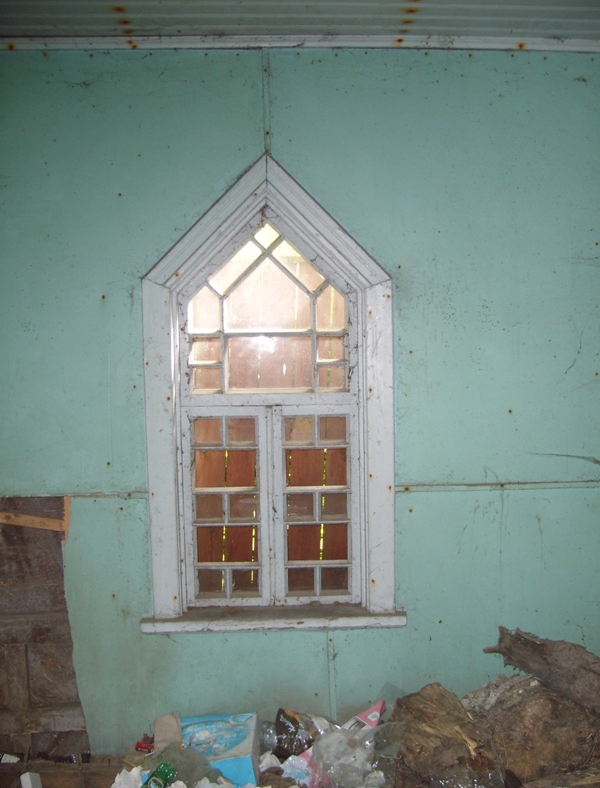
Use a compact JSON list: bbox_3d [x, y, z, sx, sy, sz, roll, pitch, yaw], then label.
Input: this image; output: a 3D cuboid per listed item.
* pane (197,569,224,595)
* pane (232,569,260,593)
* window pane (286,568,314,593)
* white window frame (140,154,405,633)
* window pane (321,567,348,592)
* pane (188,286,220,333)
[{"bbox_3d":[-0.321,0.672,2.901,0.100,0.095,0.020,-1,4,-3],"label":"pane"},{"bbox_3d":[-0.192,0.670,2.907,0.100,0.088,0.020,-1,4,-3],"label":"pane"},{"bbox_3d":[0.002,0.694,3.011,0.104,0.090,0.020,-1,3,-2],"label":"window pane"},{"bbox_3d":[-0.101,0.001,2.800,0.914,1.623,0.150,-1,4,-3],"label":"white window frame"},{"bbox_3d":[0.124,0.659,2.874,0.103,0.093,0.020,-1,3,-3],"label":"window pane"},{"bbox_3d":[-0.335,-0.296,2.834,0.112,0.160,0.020,-1,4,-3],"label":"pane"}]

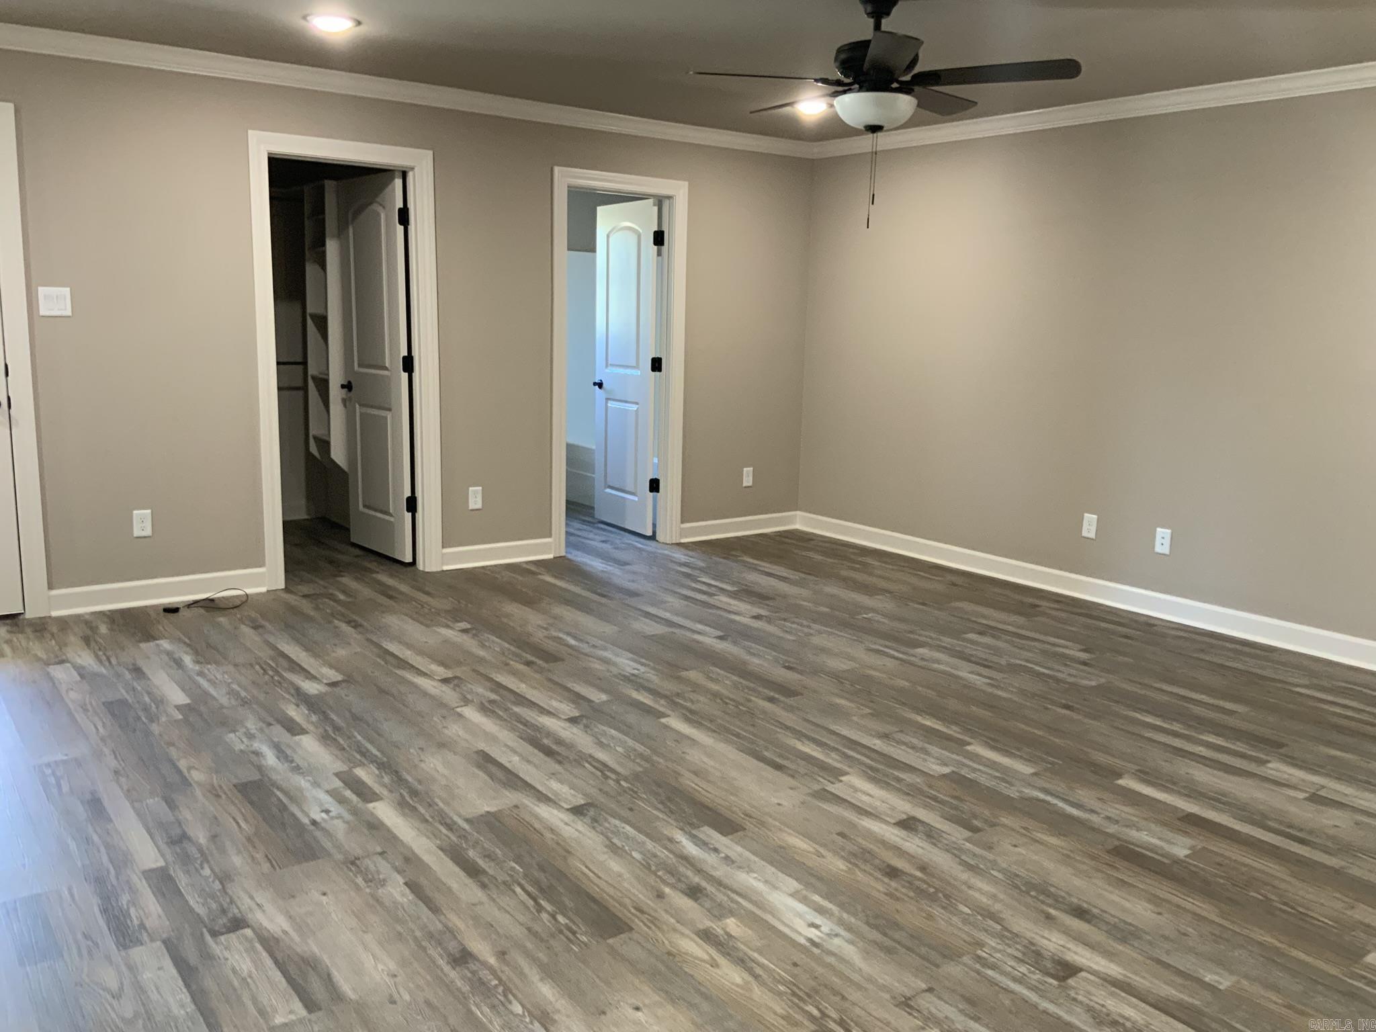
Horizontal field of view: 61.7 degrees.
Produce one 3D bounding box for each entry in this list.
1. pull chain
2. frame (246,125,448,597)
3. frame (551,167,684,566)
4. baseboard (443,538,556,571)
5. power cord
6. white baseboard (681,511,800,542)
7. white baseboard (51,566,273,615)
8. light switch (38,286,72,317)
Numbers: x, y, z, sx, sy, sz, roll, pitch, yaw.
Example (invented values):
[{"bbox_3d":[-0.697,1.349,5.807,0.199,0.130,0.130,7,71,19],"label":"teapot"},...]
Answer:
[{"bbox_3d":[0.632,-1.151,3.950,0.024,0.321,0.018,3,10,8],"label":"pull chain"},{"bbox_3d":[-1.675,-0.730,5.702,0.912,2.133,0.120,-6,12,-36],"label":"frame"},{"bbox_3d":[-0.412,-0.858,6.630,0.897,2.133,0.120,-6,12,-36],"label":"frame"},{"bbox_3d":[-1.035,0.207,6.305,0.664,0.113,0.020,-6,12,-36],"label":"baseboard"},{"bbox_3d":[-2.195,0.390,5.265,0.365,0.050,0.195,-6,12,-36],"label":"power cord"},{"bbox_3d":[0.340,0.068,7.316,0.971,0.113,0.020,-6,12,-36],"label":"white baseboard"},{"bbox_3d":[-2.413,0.346,5.293,0.933,0.113,0.020,-6,12,-36],"label":"white baseboard"},{"bbox_3d":[-2.668,-0.902,4.862,0.118,0.116,0.010,-6,12,-36],"label":"light switch"}]

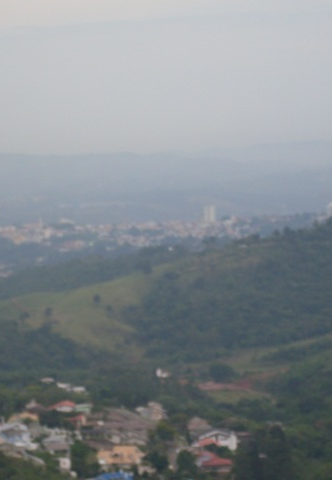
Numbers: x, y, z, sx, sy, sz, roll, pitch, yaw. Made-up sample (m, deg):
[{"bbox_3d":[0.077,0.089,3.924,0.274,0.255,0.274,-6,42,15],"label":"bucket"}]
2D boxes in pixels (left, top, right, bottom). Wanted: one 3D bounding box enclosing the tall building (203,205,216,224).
[{"bbox_3d":[82.934,-48.394,4000.000,22.500,37.000,19.000,0,2,0],"label":"tall building"}]

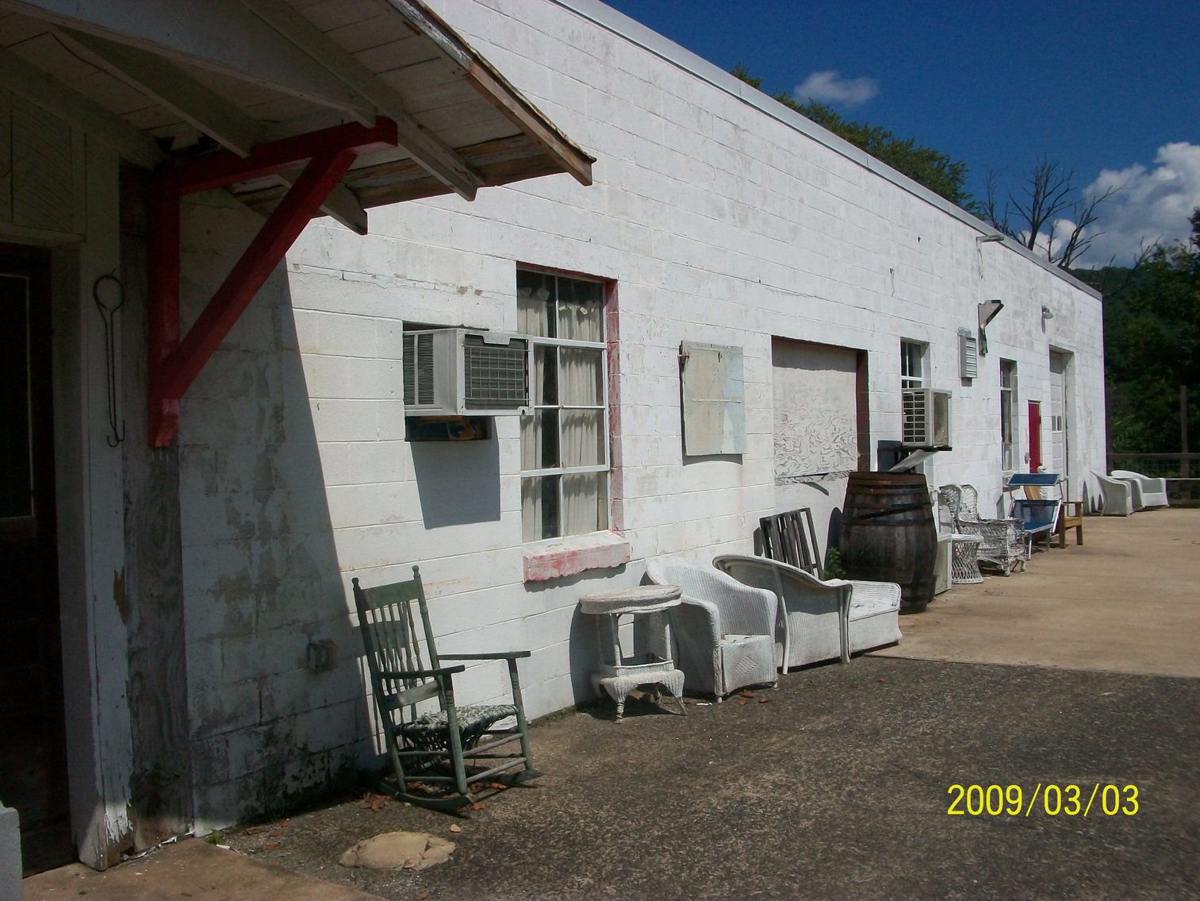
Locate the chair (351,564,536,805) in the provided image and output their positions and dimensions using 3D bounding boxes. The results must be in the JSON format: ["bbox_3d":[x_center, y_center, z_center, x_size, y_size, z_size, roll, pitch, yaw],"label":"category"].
[{"bbox_3d":[-0.718,1.072,5.498,0.680,1.010,0.540,-1,0,28],"label":"chair"}]

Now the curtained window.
[{"bbox_3d":[-0.254,-0.280,7.298,0.100,1.630,1.120,-1,0,32],"label":"curtained window"}]

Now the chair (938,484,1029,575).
[{"bbox_3d":[4.325,0.877,13.355,0.850,1.000,0.770,-2,0,32],"label":"chair"}]

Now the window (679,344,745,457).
[{"bbox_3d":[0.862,-0.379,8.799,0.050,0.830,1.020,-1,0,32],"label":"window"}]

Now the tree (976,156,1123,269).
[{"bbox_3d":[15.187,-4.286,39.976,5.500,10.800,5.000,-1,0,0],"label":"tree"}]

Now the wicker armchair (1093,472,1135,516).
[{"bbox_3d":[9.523,0.788,21.878,0.720,0.820,0.750,-1,0,36],"label":"wicker armchair"}]

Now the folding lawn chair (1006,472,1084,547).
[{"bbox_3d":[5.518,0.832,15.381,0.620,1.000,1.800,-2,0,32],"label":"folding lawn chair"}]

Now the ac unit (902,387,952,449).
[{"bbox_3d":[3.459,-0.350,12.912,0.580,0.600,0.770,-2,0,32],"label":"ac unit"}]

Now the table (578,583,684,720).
[{"bbox_3d":[0.197,1.197,6.981,0.590,0.700,0.560,-1,0,0],"label":"table"}]

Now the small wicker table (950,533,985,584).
[{"bbox_3d":[3.850,1.146,12.527,0.430,0.500,0.430,-2,0,32],"label":"small wicker table"}]

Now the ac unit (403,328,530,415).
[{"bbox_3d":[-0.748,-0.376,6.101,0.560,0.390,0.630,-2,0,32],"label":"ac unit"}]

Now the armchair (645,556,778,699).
[{"bbox_3d":[0.668,1.107,7.652,0.760,0.850,0.730,-1,0,43],"label":"armchair"}]

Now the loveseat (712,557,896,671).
[{"bbox_3d":[1.477,1.108,8.590,1.680,0.810,0.730,-2,0,-44],"label":"loveseat"}]

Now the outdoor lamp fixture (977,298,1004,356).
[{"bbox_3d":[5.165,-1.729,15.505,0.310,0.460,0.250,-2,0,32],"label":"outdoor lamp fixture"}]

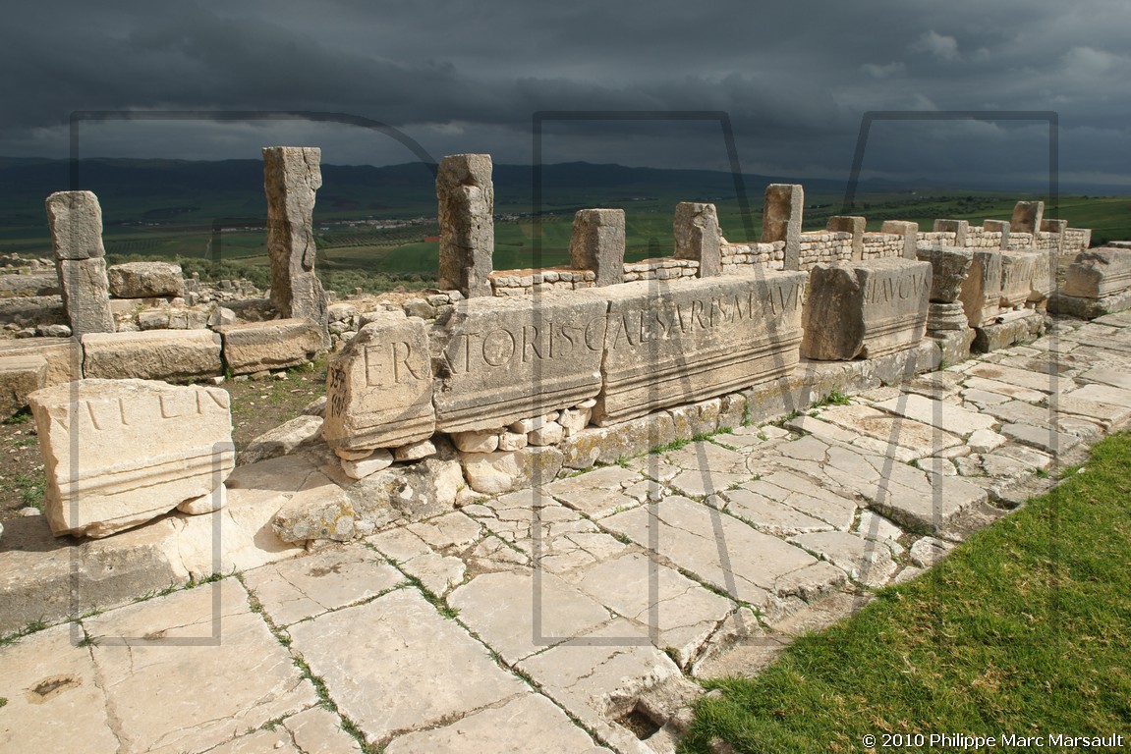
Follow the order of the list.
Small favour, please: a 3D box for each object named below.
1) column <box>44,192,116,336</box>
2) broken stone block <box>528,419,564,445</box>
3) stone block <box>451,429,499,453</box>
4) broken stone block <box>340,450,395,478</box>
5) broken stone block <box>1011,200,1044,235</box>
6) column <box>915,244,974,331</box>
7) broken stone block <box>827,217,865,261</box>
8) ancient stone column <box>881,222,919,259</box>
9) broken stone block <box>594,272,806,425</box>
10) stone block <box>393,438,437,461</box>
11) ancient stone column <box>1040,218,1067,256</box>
[{"bbox_3d":[-3.809,-0.695,6.016,0.350,1.466,0.449,-11,18,-36],"label":"column"},{"bbox_3d":[-0.129,0.312,4.495,0.190,0.130,0.180,-11,18,-39],"label":"broken stone block"},{"bbox_3d":[-0.513,0.293,3.922,0.269,0.118,0.202,-12,20,-35],"label":"stone block"},{"bbox_3d":[-0.954,0.381,3.561,0.227,0.113,0.202,-12,20,-35],"label":"broken stone block"},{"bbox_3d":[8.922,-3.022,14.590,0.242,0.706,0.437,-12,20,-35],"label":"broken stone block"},{"bbox_3d":[3.755,-0.858,7.457,0.407,0.802,0.407,-11,18,-36],"label":"column"},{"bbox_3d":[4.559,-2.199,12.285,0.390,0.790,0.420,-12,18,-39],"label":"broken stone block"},{"bbox_3d":[5.302,-2.129,12.037,0.334,0.638,0.437,-12,20,-35],"label":"ancient stone column"},{"bbox_3d":[0.820,-0.274,5.259,2.012,0.770,0.514,-11,18,-36],"label":"broken stone block"},{"bbox_3d":[-0.772,0.334,3.711,0.202,0.084,0.202,-12,20,-35],"label":"stone block"},{"bbox_3d":[11.140,-3.202,17.336,0.382,0.813,0.449,-11,18,-36],"label":"ancient stone column"}]

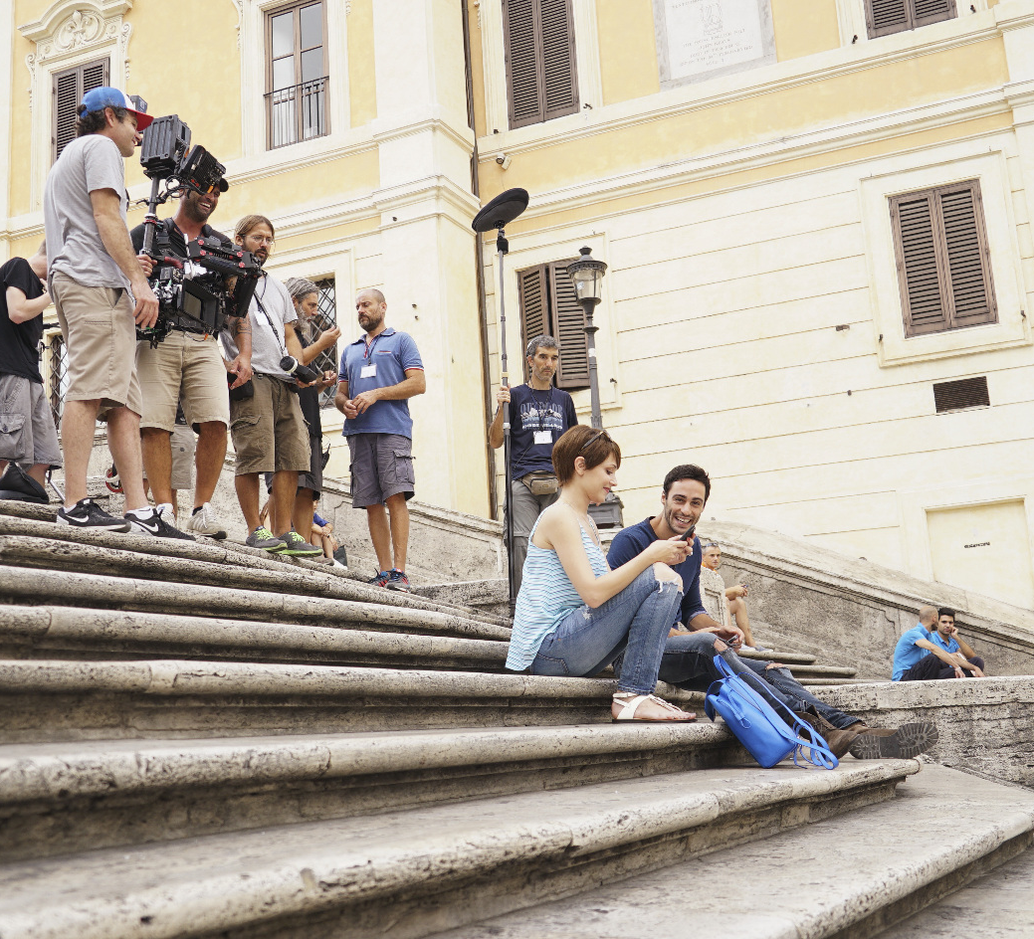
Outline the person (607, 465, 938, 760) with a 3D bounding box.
[{"bbox_3d":[0.830,0.458,4.150,0.520,1.040,1.120,6,-15,-40],"label":"person"}]

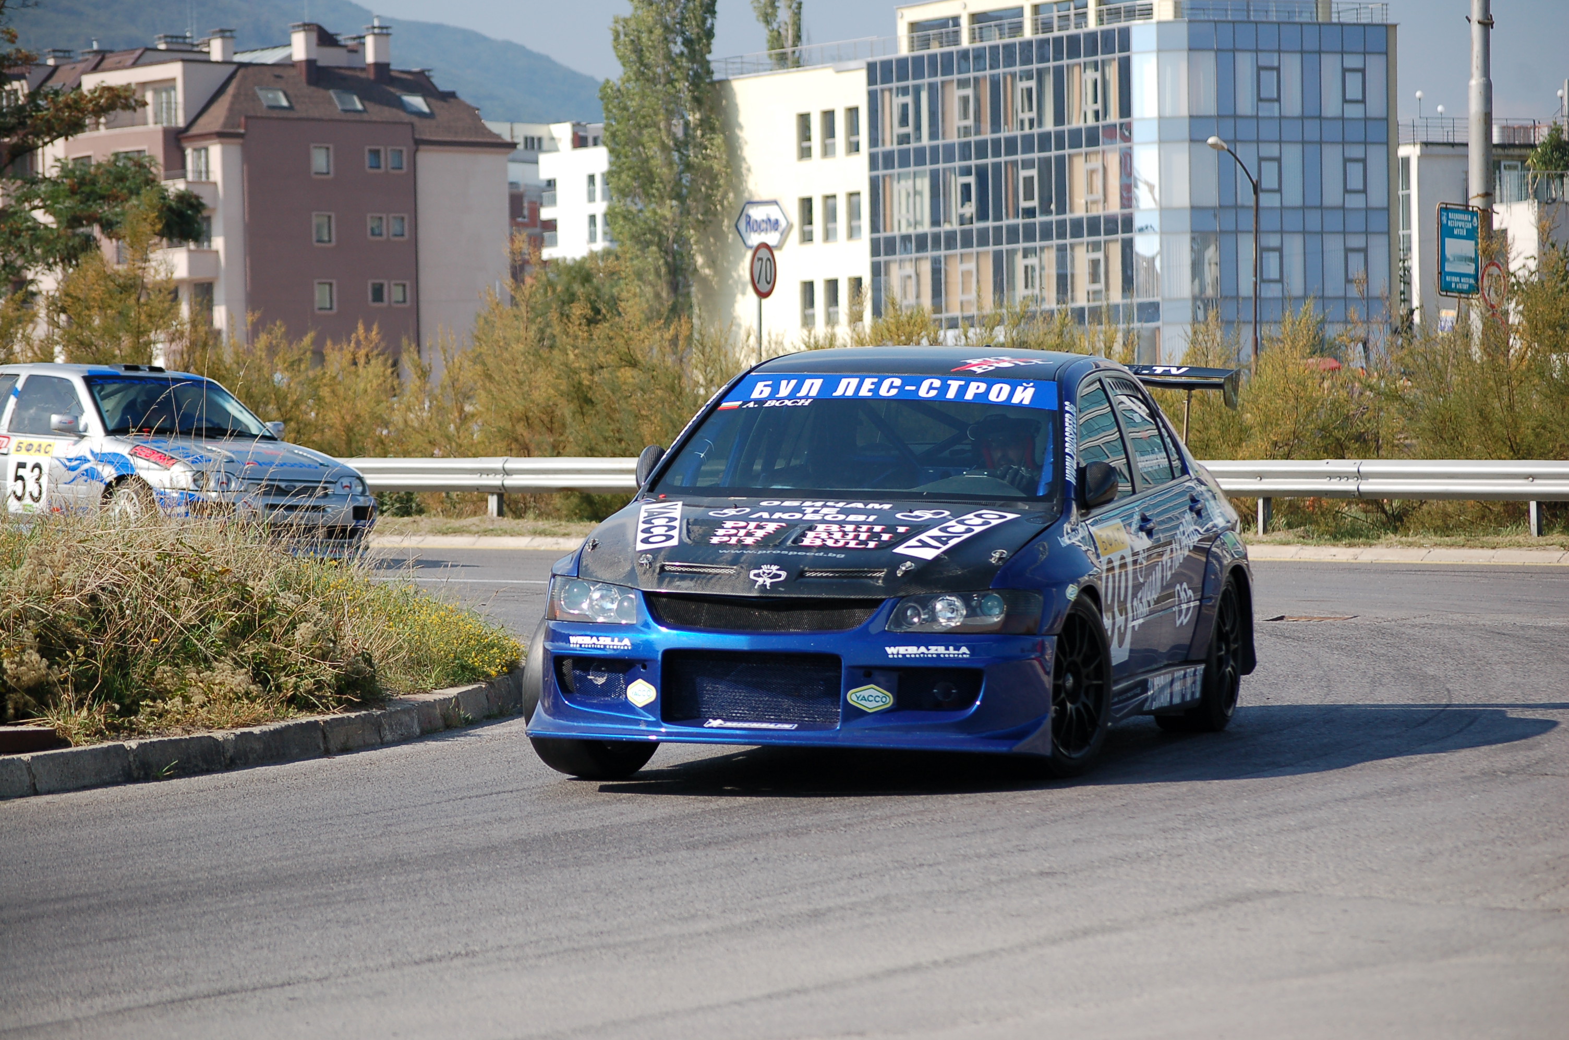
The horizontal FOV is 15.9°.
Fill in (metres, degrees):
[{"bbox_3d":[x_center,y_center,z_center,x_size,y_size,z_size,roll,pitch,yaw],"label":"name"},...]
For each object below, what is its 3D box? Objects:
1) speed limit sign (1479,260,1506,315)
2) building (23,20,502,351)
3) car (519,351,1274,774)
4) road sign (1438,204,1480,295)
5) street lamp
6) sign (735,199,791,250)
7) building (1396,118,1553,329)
[{"bbox_3d":[8.651,-2.855,68.500,0.050,0.585,0.585,-2,-1,36],"label":"speed limit sign"},{"bbox_3d":[-22.405,-11.758,242.195,14.500,17.500,17.000,-1,-1,-35],"label":"building"},{"bbox_3d":[0.469,0.110,19.582,1.790,1.430,4.500,0,1,15],"label":"car"},{"bbox_3d":[7.994,-3.185,66.500,0.060,1.100,1.250,-2,-1,32],"label":"road sign"},{"bbox_3d":[12.377,-6.273,154.583,1.613,8.709,0.350,-1,-1,-37],"label":"street lamp"},{"bbox_3d":[-0.786,-11.975,228.076,0.250,1.880,3.500,-1,-1,-37],"label":"sign"},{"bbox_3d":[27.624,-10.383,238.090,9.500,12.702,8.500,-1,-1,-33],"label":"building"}]

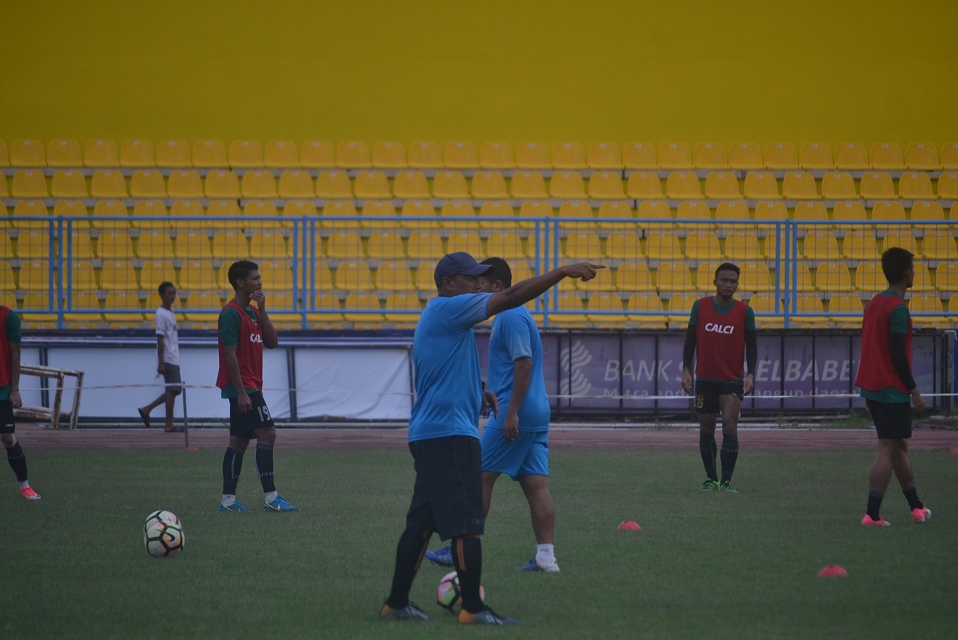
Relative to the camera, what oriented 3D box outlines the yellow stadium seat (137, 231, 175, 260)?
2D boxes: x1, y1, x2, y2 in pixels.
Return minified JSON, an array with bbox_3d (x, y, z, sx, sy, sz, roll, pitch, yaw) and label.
[{"bbox_3d":[-4.085,-0.949,91.045,0.455,0.355,0.410,0,0,-8],"label":"yellow stadium seat"}]

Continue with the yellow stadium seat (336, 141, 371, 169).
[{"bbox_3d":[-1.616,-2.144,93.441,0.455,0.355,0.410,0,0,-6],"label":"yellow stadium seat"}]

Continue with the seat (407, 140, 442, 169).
[{"bbox_3d":[-0.678,-2.058,89.547,0.450,0.350,0.420,0,0,-4],"label":"seat"}]

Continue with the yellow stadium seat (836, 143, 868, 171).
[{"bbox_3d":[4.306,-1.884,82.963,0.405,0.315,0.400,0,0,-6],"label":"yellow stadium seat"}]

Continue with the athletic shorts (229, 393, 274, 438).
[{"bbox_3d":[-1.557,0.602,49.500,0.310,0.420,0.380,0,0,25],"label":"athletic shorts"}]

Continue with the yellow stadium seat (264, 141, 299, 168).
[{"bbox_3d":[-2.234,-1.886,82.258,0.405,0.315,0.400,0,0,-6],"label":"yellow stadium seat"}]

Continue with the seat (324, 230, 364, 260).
[{"bbox_3d":[-1.670,-0.920,88.939,0.440,0.350,0.420,0,0,-5],"label":"seat"}]

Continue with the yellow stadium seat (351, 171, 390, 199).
[{"bbox_3d":[-1.337,-1.669,88.695,0.450,0.350,0.420,0,0,-4],"label":"yellow stadium seat"}]

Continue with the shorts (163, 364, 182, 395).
[{"bbox_3d":[-3.203,0.622,75.300,0.220,0.360,0.310,0,0,18],"label":"shorts"}]

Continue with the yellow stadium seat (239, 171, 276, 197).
[{"bbox_3d":[-2.801,-1.727,91.876,0.450,0.355,0.420,0,0,-5],"label":"yellow stadium seat"}]

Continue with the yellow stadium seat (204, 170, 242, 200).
[{"bbox_3d":[-3.155,-1.667,88.552,0.450,0.350,0.420,0,0,-4],"label":"yellow stadium seat"}]

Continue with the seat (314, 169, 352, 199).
[{"bbox_3d":[-1.625,-1.526,81.524,0.410,0.315,0.400,0,0,-6],"label":"seat"}]

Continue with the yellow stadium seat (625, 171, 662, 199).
[{"bbox_3d":[2.045,-1.662,88.961,0.450,0.350,0.420,0,0,-4],"label":"yellow stadium seat"}]

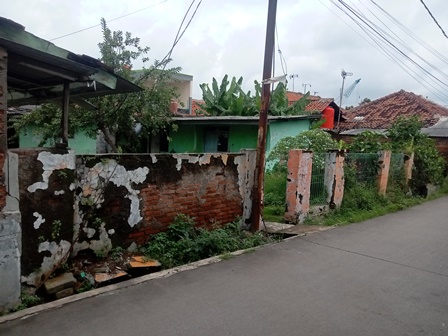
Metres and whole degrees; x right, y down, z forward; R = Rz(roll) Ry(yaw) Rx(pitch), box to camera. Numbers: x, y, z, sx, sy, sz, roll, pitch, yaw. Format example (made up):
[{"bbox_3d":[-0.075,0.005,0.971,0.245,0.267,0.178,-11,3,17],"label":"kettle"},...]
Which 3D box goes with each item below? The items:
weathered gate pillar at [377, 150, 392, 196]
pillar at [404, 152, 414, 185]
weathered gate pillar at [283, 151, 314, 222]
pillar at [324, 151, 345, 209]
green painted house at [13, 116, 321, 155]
[{"bbox_3d":[4.592,0.241,10.421,0.320,1.420,0.320,-2,3,-40],"label":"weathered gate pillar"},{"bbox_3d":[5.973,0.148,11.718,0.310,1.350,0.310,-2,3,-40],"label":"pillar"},{"bbox_3d":[1.562,0.416,7.576,0.340,1.520,0.340,-2,3,-40],"label":"weathered gate pillar"},{"bbox_3d":[2.622,0.350,8.624,0.330,1.480,0.330,-2,3,-40],"label":"pillar"},{"bbox_3d":[-1.950,-0.661,16.787,11.800,2.850,5.500,1,3,12],"label":"green painted house"}]

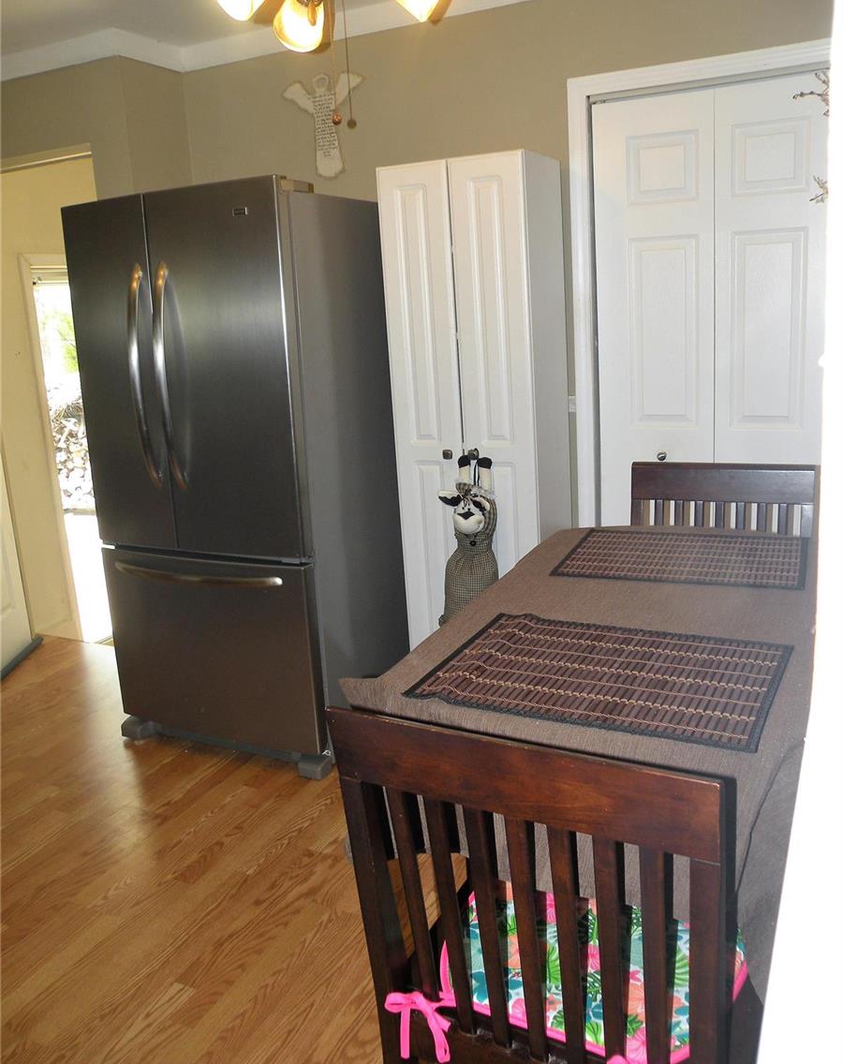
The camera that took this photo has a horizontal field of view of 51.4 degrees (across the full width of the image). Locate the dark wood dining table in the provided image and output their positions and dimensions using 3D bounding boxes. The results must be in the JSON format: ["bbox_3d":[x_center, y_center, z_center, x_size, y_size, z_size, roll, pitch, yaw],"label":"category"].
[{"bbox_3d":[0.414,0.553,1.617,0.590,0.915,0.970,4,16,26],"label":"dark wood dining table"}]

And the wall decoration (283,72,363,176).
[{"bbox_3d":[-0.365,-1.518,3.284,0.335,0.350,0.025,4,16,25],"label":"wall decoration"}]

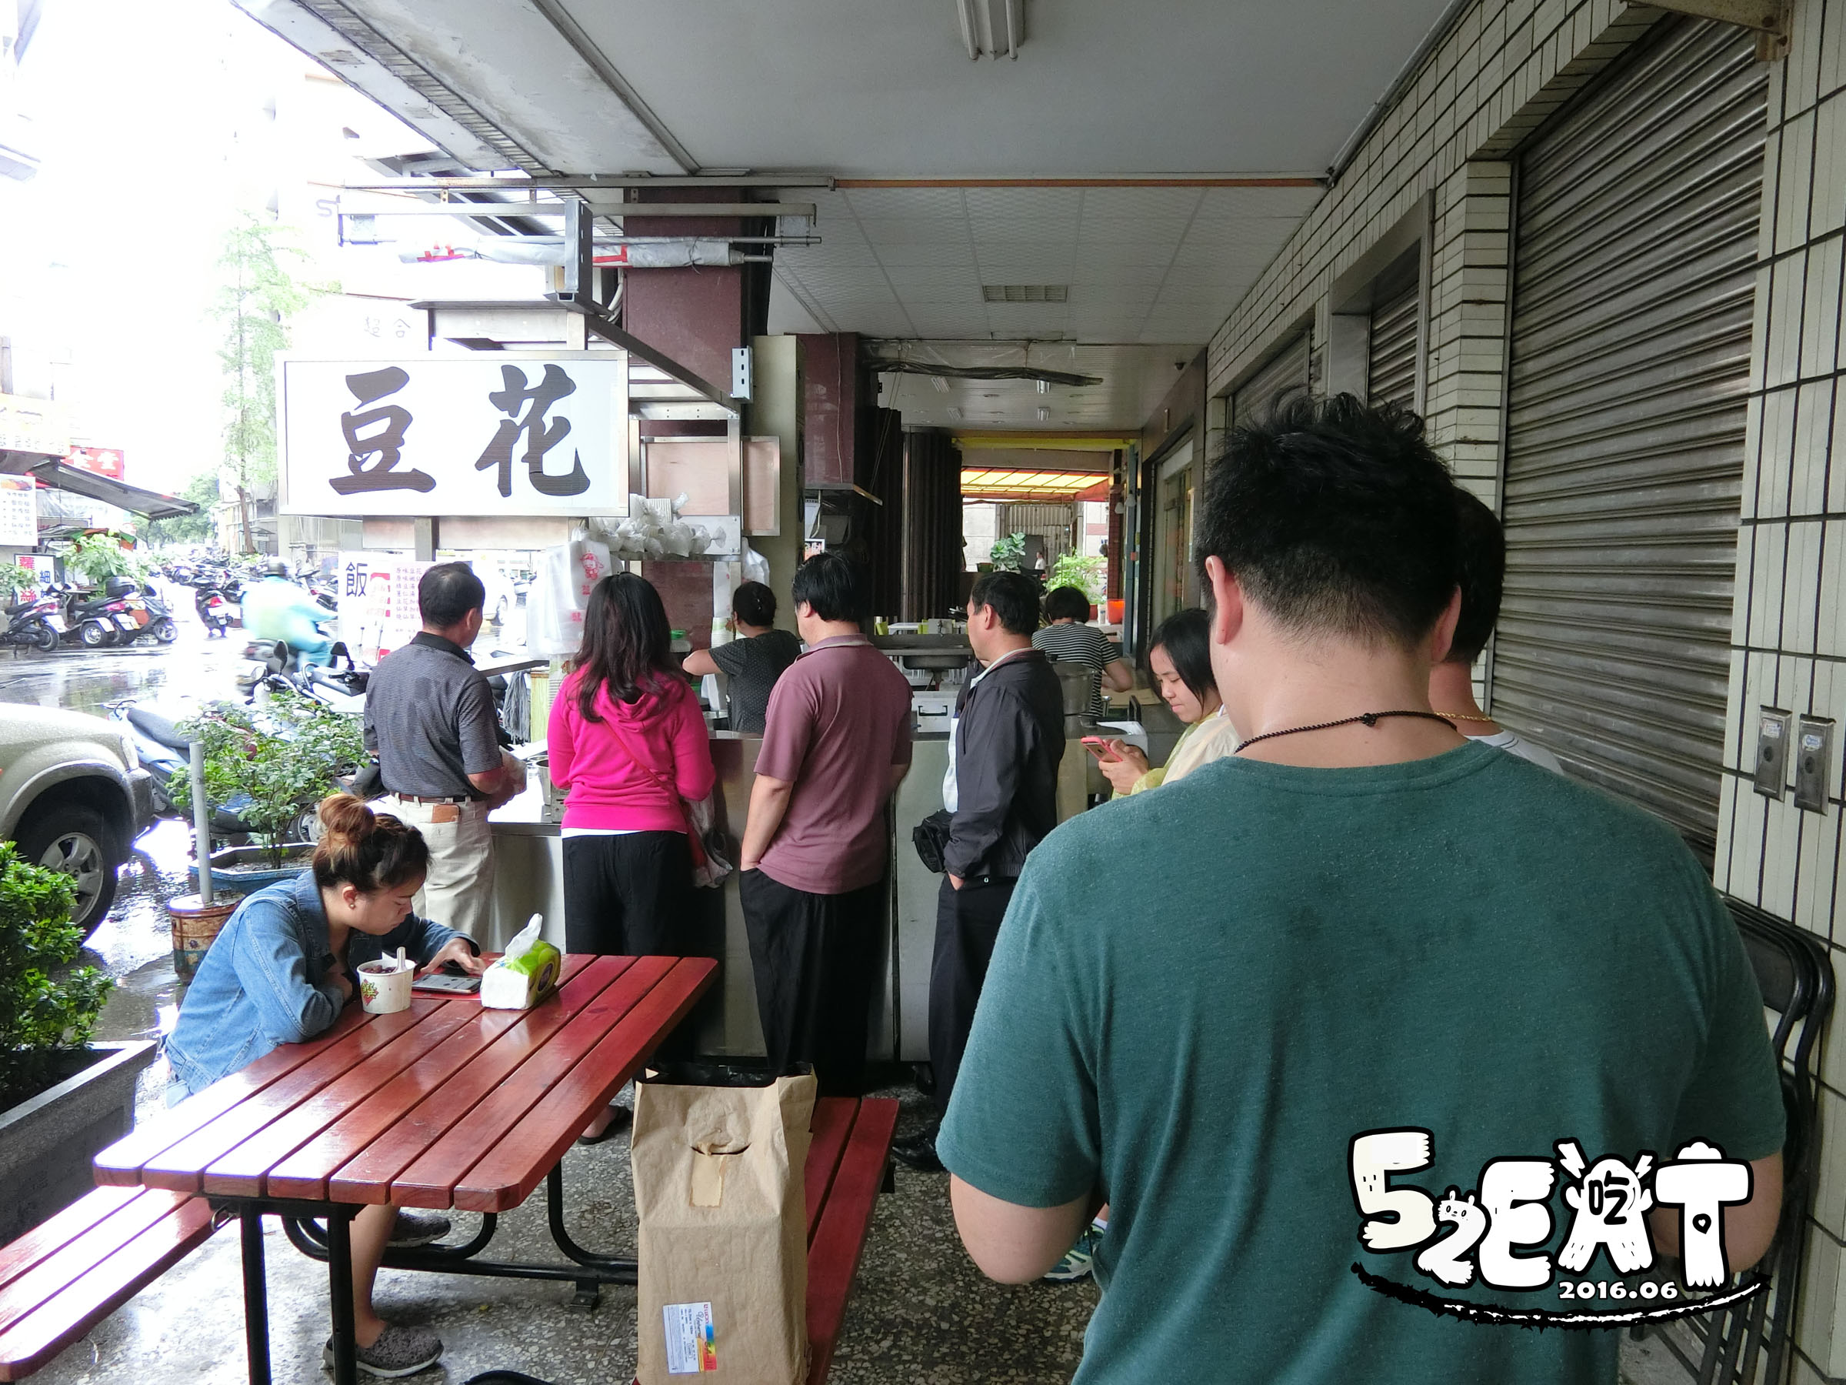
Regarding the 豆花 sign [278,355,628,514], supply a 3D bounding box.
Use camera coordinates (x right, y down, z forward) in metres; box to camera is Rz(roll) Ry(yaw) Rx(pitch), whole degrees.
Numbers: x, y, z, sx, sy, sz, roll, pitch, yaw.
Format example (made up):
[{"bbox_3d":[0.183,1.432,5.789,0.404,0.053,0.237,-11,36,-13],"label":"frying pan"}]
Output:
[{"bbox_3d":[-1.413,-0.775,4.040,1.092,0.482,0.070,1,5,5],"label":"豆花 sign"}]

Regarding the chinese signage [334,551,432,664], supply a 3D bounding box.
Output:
[{"bbox_3d":[-2.640,-0.399,6.550,0.531,0.595,0.040,1,5,5],"label":"chinese signage"}]

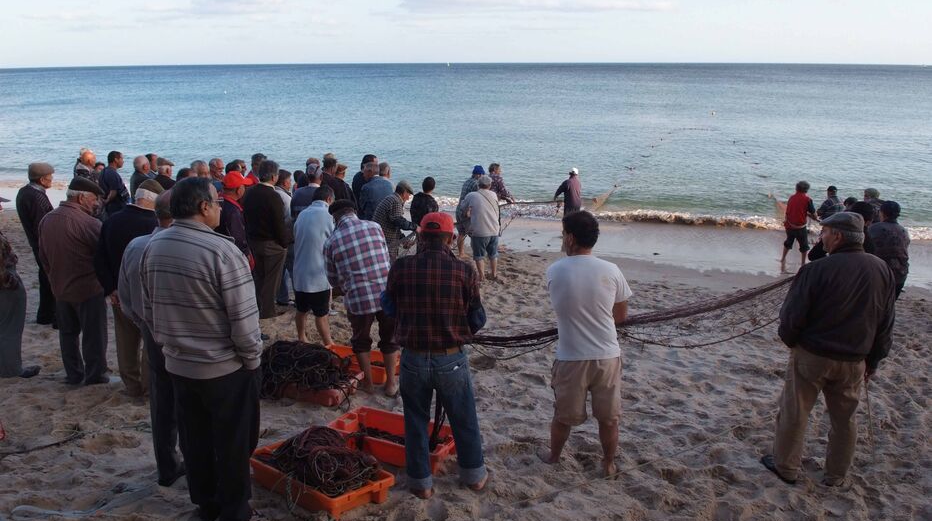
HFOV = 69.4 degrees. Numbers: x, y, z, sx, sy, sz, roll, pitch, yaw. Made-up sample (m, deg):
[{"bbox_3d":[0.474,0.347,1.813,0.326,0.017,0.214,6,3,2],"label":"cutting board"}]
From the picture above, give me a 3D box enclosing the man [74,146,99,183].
[{"bbox_3d":[-5.295,-0.673,9.388,0.520,1.700,0.340,12,20,36],"label":"man"}]

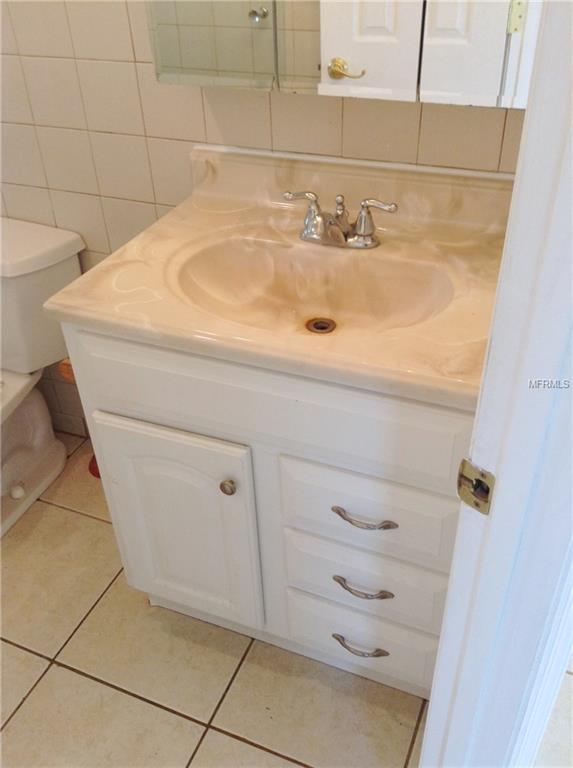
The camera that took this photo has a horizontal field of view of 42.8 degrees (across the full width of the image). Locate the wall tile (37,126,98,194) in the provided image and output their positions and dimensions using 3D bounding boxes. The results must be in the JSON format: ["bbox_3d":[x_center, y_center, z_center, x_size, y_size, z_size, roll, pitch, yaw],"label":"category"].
[{"bbox_3d":[-0.519,-0.534,1.746,0.152,0.152,0.008,13,38,20],"label":"wall tile"}]

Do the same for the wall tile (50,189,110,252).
[{"bbox_3d":[-0.515,-0.410,1.835,0.152,0.152,0.008,13,38,20],"label":"wall tile"}]

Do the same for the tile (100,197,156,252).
[{"bbox_3d":[-0.374,-0.378,1.784,0.152,0.152,0.008,13,38,20],"label":"tile"}]

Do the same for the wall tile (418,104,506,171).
[{"bbox_3d":[0.323,-0.467,1.346,0.152,0.152,0.008,13,38,20],"label":"wall tile"}]

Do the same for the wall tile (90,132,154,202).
[{"bbox_3d":[-0.378,-0.502,1.694,0.152,0.152,0.008,13,38,20],"label":"wall tile"}]

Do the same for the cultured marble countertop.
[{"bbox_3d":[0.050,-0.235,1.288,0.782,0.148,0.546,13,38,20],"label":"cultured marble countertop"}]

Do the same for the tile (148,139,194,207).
[{"bbox_3d":[-0.237,-0.470,1.642,0.152,0.152,0.008,13,38,20],"label":"tile"}]

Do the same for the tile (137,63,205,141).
[{"bbox_3d":[-0.241,-0.595,1.552,0.152,0.152,0.008,13,38,20],"label":"tile"}]

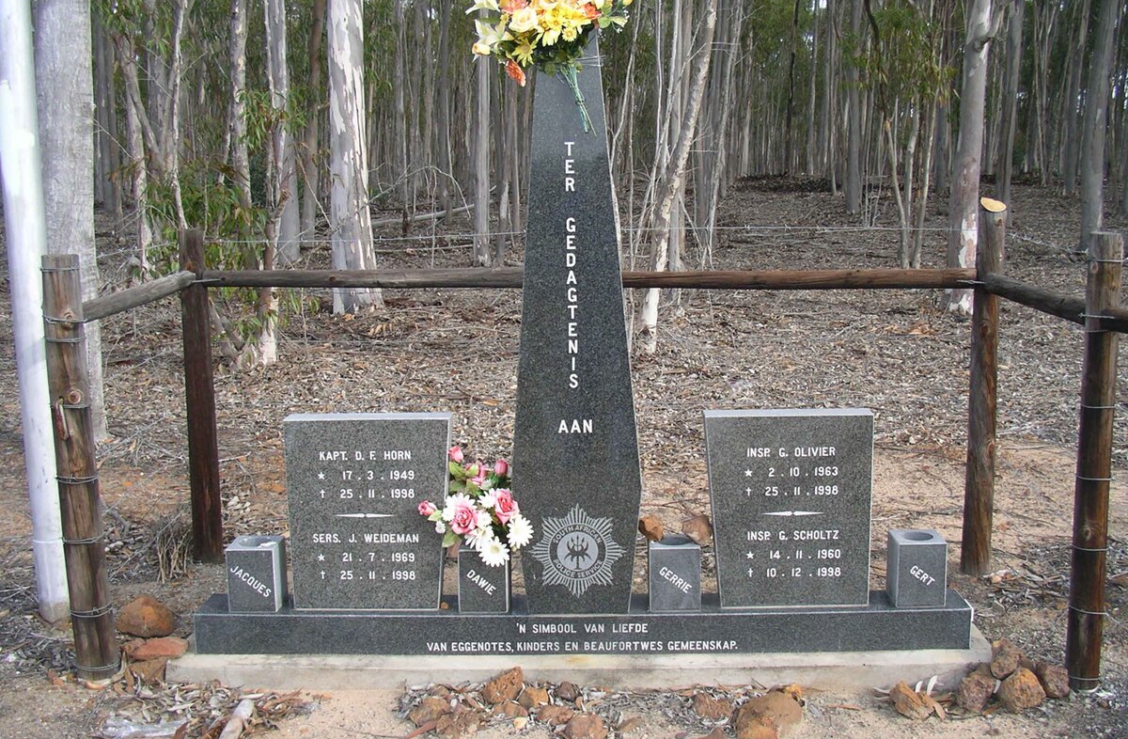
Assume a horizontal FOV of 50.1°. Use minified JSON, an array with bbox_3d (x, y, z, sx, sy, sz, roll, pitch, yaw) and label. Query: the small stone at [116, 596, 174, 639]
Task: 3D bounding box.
[{"bbox_3d":[-1.440,0.850,4.149,0.190,0.129,0.152,-1,9,2],"label":"small stone"}]

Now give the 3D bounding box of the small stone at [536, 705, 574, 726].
[{"bbox_3d":[-0.022,0.968,3.374,0.110,0.039,0.088,-1,10,2],"label":"small stone"}]

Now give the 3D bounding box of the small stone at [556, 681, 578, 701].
[{"bbox_3d":[0.013,0.956,3.592,0.067,0.056,0.054,-1,9,2],"label":"small stone"}]

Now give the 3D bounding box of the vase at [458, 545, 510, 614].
[{"bbox_3d":[-0.241,0.629,3.711,0.145,0.198,0.142,-1,10,2],"label":"vase"}]

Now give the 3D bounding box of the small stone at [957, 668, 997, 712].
[{"bbox_3d":[1.180,0.918,3.453,0.105,0.115,0.105,-1,9,2],"label":"small stone"}]

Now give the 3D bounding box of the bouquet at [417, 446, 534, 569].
[{"bbox_3d":[-0.276,0.425,3.744,0.345,0.360,0.250,-1,9,2],"label":"bouquet"}]

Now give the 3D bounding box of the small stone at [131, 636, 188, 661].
[{"bbox_3d":[-1.271,0.877,3.789,0.172,0.053,0.112,-1,9,2],"label":"small stone"}]

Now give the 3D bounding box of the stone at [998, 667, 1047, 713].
[{"bbox_3d":[1.330,0.931,3.509,0.128,0.120,0.109,-1,9,2],"label":"stone"}]

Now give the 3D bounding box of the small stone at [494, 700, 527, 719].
[{"bbox_3d":[-0.150,0.962,3.416,0.100,0.041,0.080,-1,10,2],"label":"small stone"}]

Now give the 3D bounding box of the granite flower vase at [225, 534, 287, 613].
[{"bbox_3d":[-0.977,0.653,3.849,0.150,0.201,0.150,-1,9,2],"label":"granite flower vase"}]

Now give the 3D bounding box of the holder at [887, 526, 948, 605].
[{"bbox_3d":[1.103,0.621,3.773,0.146,0.198,0.149,-1,9,3],"label":"holder"}]

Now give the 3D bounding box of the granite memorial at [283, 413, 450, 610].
[{"bbox_3d":[-0.601,0.450,3.782,0.512,0.612,0.077,-1,9,2],"label":"granite memorial"}]

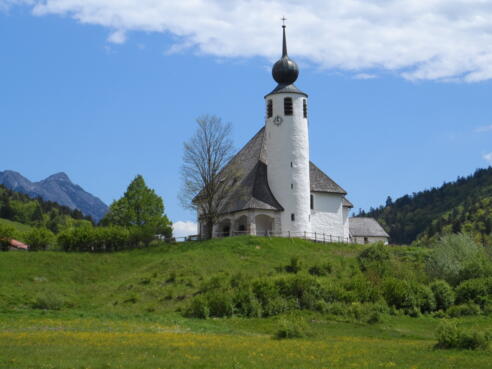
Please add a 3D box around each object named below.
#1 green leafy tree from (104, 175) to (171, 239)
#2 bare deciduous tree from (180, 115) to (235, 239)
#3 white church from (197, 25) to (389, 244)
[{"bbox_3d":[-15.152,3.264,174.672,9.460,9.430,9.460,-1,-8,2],"label":"green leafy tree"},{"bbox_3d":[-5.147,-1.062,167.205,7.167,16.900,7.167,-1,-8,2],"label":"bare deciduous tree"},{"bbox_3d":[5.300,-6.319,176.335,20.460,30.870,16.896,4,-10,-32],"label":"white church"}]

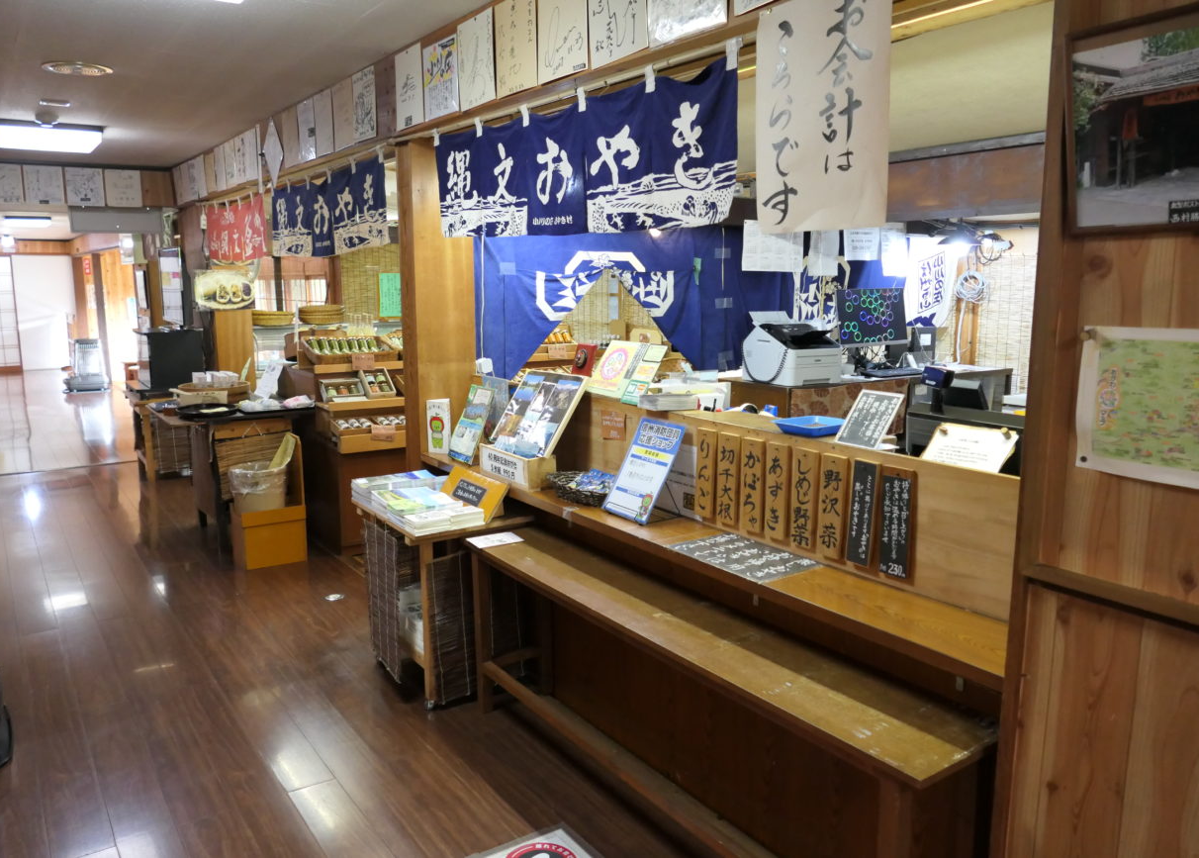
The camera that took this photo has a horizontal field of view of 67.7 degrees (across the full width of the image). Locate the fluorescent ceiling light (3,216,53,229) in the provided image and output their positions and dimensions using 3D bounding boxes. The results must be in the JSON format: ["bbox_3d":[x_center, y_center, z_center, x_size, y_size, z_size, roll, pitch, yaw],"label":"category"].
[{"bbox_3d":[-5.388,-1.950,8.434,0.373,0.075,0.418,-7,12,-34],"label":"fluorescent ceiling light"}]

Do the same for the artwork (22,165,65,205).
[{"bbox_3d":[-4.054,-1.785,6.521,0.243,0.266,0.018,-7,12,-34],"label":"artwork"}]

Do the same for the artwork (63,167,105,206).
[{"bbox_3d":[-3.838,-1.804,6.671,0.243,0.272,0.018,-7,12,-34],"label":"artwork"}]

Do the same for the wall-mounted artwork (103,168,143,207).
[{"bbox_3d":[-3.626,-1.832,6.817,0.243,0.270,0.018,-7,12,-34],"label":"wall-mounted artwork"}]

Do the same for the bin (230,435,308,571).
[{"bbox_3d":[-1.766,0.364,4.726,0.320,0.666,0.315,-7,12,-34],"label":"bin"}]

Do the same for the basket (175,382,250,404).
[{"bbox_3d":[-2.252,-0.198,5.244,0.388,0.114,0.388,-7,12,-34],"label":"basket"}]

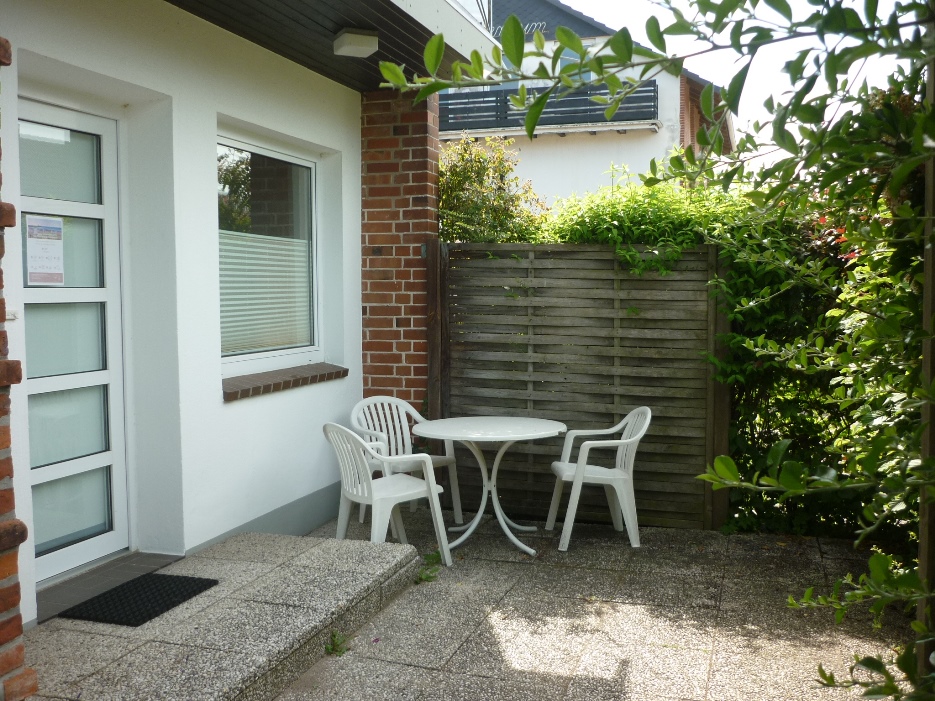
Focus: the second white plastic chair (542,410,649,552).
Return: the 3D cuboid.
[{"bbox_3d":[0.799,0.740,5.386,0.580,0.805,0.565,0,4,-4],"label":"second white plastic chair"}]

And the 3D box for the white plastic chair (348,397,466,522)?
[{"bbox_3d":[-0.414,0.732,5.861,0.565,0.805,0.580,-3,5,-39],"label":"white plastic chair"}]

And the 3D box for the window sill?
[{"bbox_3d":[-1.117,0.175,5.342,0.185,0.088,1.460,1,4,18],"label":"window sill"}]

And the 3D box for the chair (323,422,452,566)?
[{"bbox_3d":[-0.472,0.786,4.982,0.580,0.805,0.565,-3,4,-34],"label":"chair"}]

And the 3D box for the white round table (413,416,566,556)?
[{"bbox_3d":[0.134,0.802,5.364,0.920,0.706,0.920,0,4,0],"label":"white round table"}]

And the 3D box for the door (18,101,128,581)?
[{"bbox_3d":[-1.823,-0.038,3.943,0.075,2.080,0.840,1,4,18],"label":"door"}]

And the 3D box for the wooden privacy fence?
[{"bbox_3d":[0.680,0.205,5.852,1.992,1.820,0.090,1,4,20],"label":"wooden privacy fence"}]

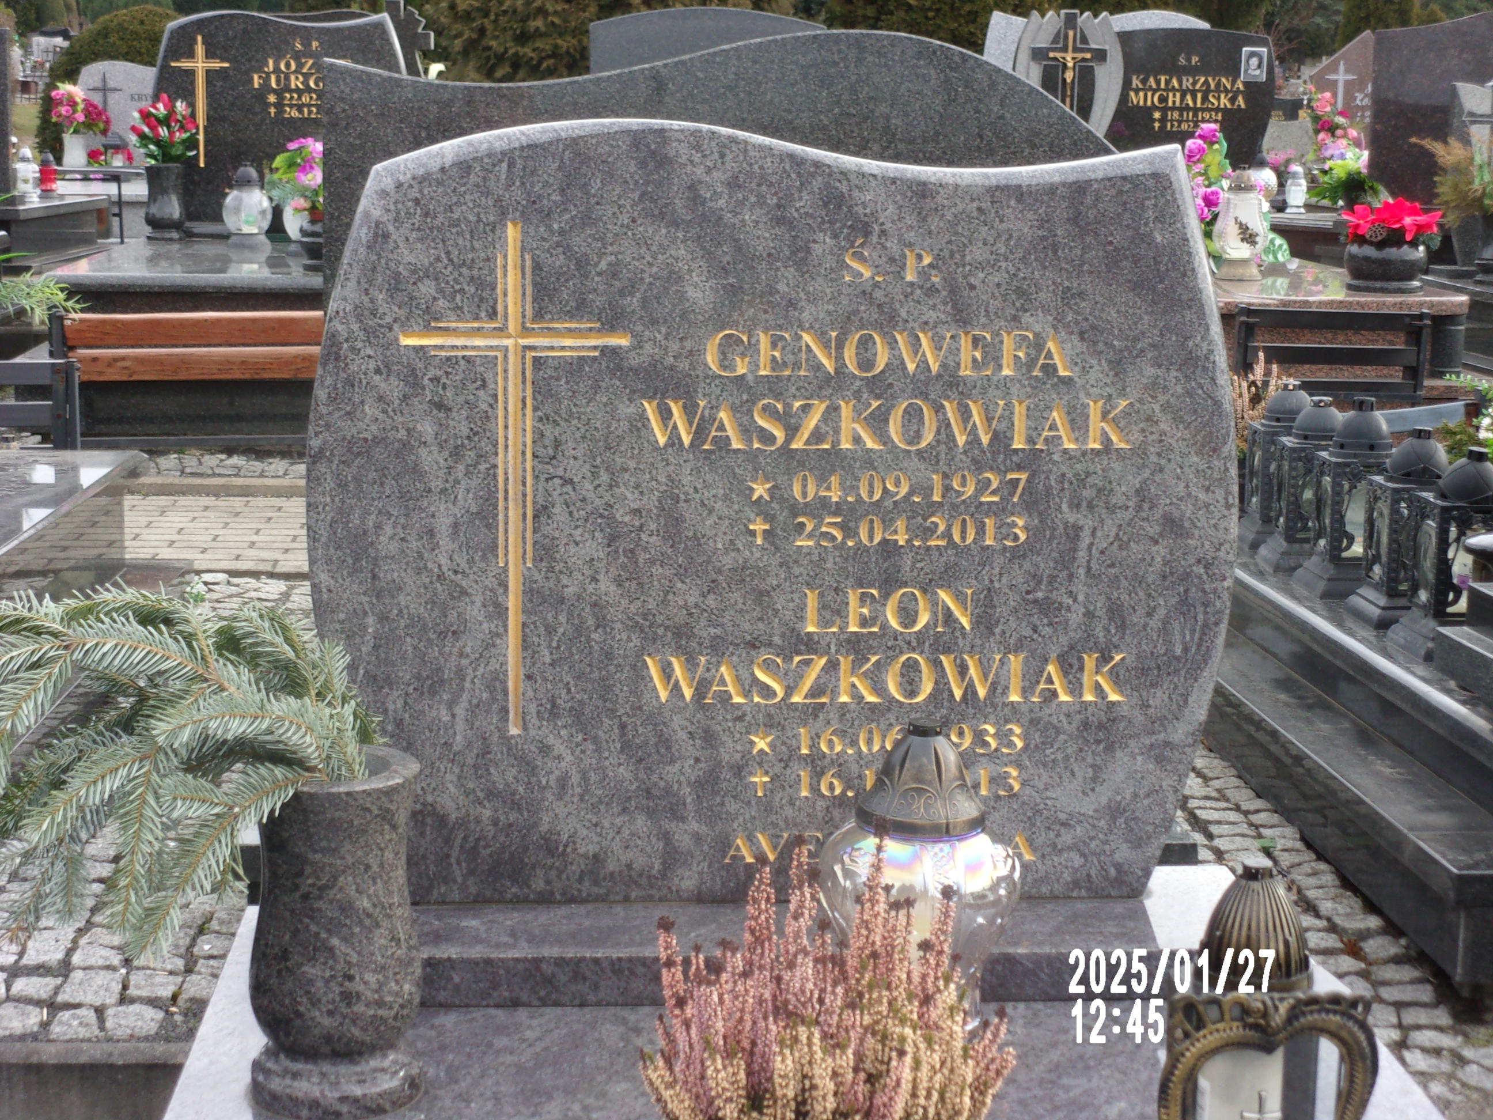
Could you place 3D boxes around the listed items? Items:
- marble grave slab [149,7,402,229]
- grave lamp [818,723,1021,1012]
[{"bbox_3d":[-1.821,-1.726,10.767,1.010,0.816,0.090,0,10,-3],"label":"marble grave slab"},{"bbox_3d":[0.163,0.292,2.543,0.187,0.289,0.187,0,10,-3],"label":"grave lamp"}]

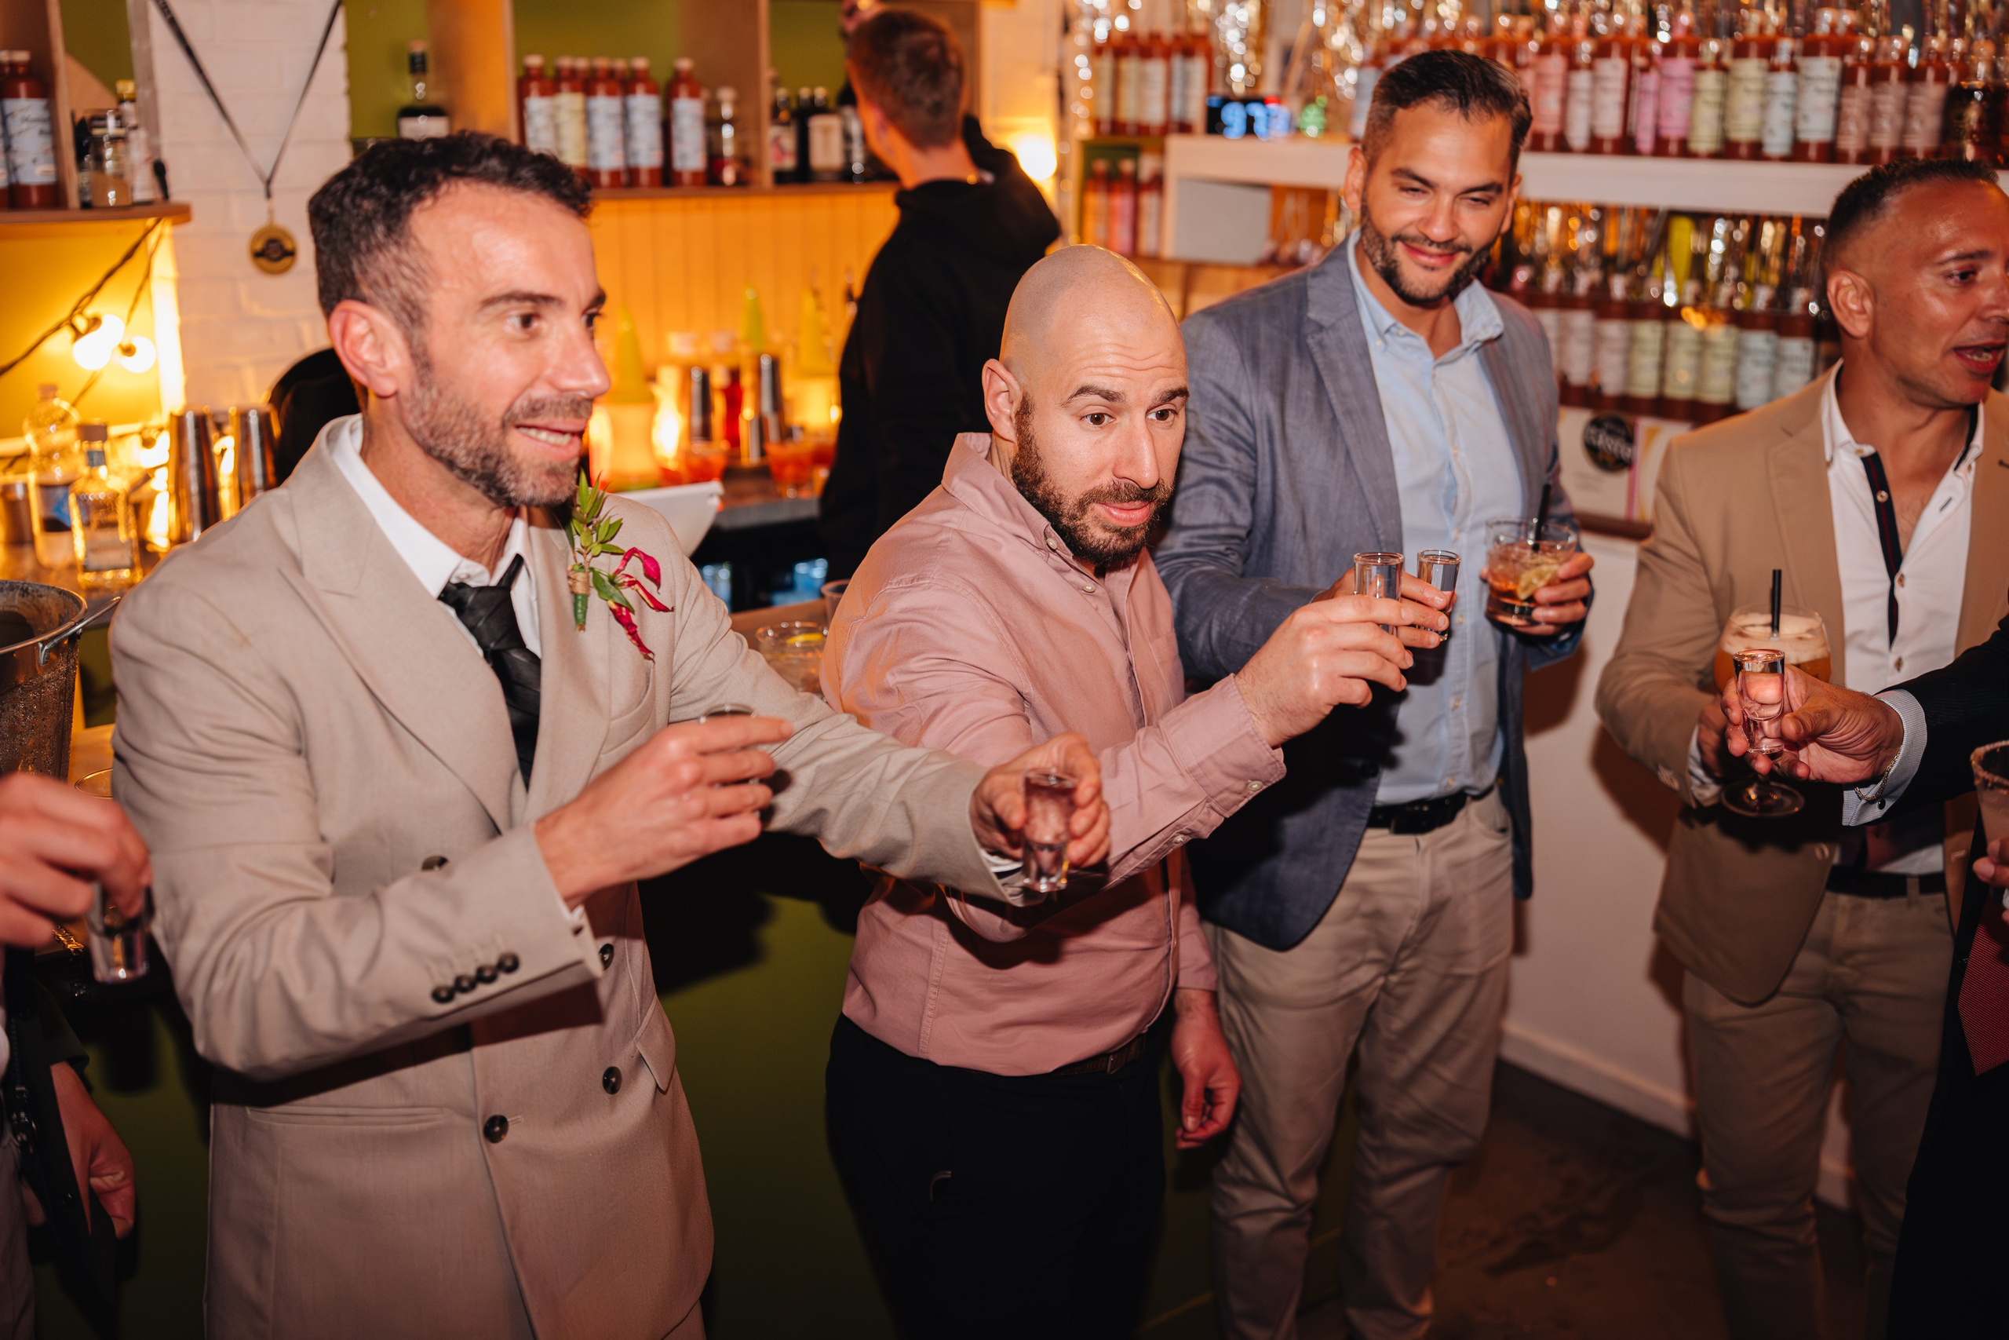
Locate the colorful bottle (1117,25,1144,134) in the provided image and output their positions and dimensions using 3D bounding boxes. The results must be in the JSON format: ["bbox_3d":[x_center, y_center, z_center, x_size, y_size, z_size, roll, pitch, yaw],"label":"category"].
[{"bbox_3d":[0.274,-1.274,4.208,0.062,0.222,0.062,2,17,3],"label":"colorful bottle"}]

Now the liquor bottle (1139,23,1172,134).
[{"bbox_3d":[0.326,-1.252,4.146,0.067,0.228,0.067,1,16,0],"label":"liquor bottle"}]

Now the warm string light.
[{"bbox_3d":[-1.414,-0.518,3.100,0.110,0.090,0.075,-13,22,-41],"label":"warm string light"}]

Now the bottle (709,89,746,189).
[{"bbox_3d":[-0.535,-1.028,3.770,0.061,0.187,0.061,1,16,0],"label":"bottle"}]

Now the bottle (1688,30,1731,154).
[{"bbox_3d":[1.158,-0.944,3.220,0.057,0.188,0.057,-14,22,-43],"label":"bottle"}]

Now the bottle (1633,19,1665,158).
[{"bbox_3d":[1.083,-0.968,3.280,0.055,0.198,0.055,-14,22,-43],"label":"bottle"}]

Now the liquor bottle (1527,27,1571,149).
[{"bbox_3d":[0.975,-1.038,3.474,0.067,0.222,0.067,-13,22,-40],"label":"liquor bottle"}]

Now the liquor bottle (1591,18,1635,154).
[{"bbox_3d":[1.041,-1.002,3.337,0.062,0.227,0.062,6,18,16],"label":"liquor bottle"}]

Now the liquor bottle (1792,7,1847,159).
[{"bbox_3d":[1.288,-0.923,3.079,0.062,0.227,0.062,7,18,21],"label":"liquor bottle"}]

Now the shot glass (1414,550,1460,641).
[{"bbox_3d":[0.399,-0.069,1.800,0.040,0.078,0.040,5,17,12],"label":"shot glass"}]

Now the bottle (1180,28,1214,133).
[{"bbox_3d":[0.393,-1.211,3.980,0.063,0.232,0.063,1,16,0],"label":"bottle"}]

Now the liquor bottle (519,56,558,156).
[{"bbox_3d":[-0.851,-0.996,3.560,0.064,0.237,0.064,-13,22,-41],"label":"liquor bottle"}]

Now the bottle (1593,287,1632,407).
[{"bbox_3d":[1.044,-0.549,3.323,0.066,0.226,0.066,-13,22,-40],"label":"bottle"}]

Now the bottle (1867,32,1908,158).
[{"bbox_3d":[1.367,-0.881,3.001,0.052,0.191,0.052,8,18,22],"label":"bottle"}]

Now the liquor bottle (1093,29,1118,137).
[{"bbox_3d":[0.224,-1.286,4.256,0.067,0.234,0.067,1,16,0],"label":"liquor bottle"}]

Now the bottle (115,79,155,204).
[{"bbox_3d":[-1.397,-0.849,3.140,0.055,0.190,0.055,-13,22,-41],"label":"bottle"}]

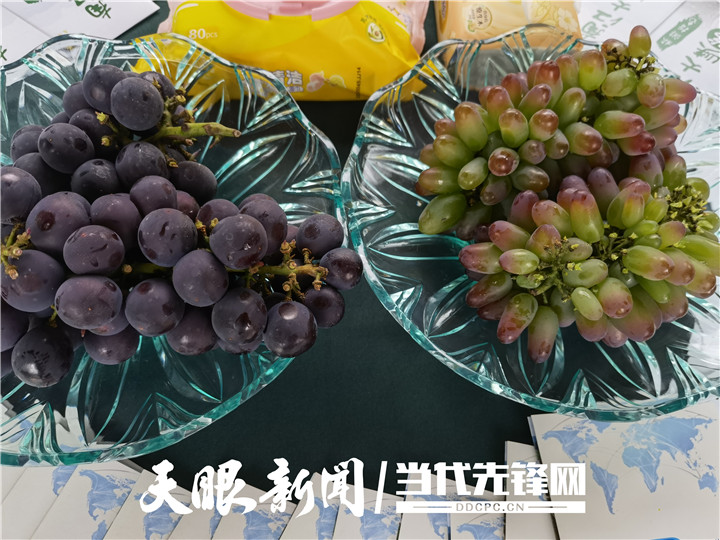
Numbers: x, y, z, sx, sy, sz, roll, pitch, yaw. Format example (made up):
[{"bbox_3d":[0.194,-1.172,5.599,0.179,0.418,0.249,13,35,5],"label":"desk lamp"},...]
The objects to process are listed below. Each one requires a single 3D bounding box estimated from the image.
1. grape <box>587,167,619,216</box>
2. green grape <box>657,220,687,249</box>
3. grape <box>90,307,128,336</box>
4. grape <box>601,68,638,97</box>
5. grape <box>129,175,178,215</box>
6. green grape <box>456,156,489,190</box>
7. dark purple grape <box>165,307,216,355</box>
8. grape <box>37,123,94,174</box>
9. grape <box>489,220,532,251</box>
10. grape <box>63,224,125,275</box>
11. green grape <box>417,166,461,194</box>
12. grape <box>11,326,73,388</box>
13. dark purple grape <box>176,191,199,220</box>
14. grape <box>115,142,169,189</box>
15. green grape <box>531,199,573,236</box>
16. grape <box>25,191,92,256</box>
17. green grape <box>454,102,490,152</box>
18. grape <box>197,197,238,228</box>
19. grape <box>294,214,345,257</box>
[{"bbox_3d":[0.137,-0.043,0.318,0.016,0.016,0.032,-12,75,-3],"label":"grape"},{"bbox_3d":[0.167,-0.019,0.300,0.019,0.011,0.011,-39,90,18],"label":"green grape"},{"bbox_3d":[-0.149,0.025,0.329,0.026,0.026,0.026,9,65,0],"label":"grape"},{"bbox_3d":[0.155,-0.112,0.335,0.024,0.015,0.015,-30,90,5],"label":"grape"},{"bbox_3d":[-0.123,-0.044,0.334,0.026,0.026,0.026,9,65,0],"label":"grape"},{"bbox_3d":[0.074,-0.063,0.367,0.016,0.016,0.029,42,49,0],"label":"green grape"},{"bbox_3d":[-0.093,0.033,0.308,0.027,0.027,0.027,1,63,-2],"label":"dark purple grape"},{"bbox_3d":[-0.164,-0.068,0.314,0.031,0.028,0.028,28,90,-15],"label":"grape"},{"bbox_3d":[0.082,-0.018,0.305,0.026,0.015,0.015,30,90,-1],"label":"grape"},{"bbox_3d":[-0.134,-0.010,0.282,0.030,0.026,0.026,9,90,-15],"label":"grape"},{"bbox_3d":[0.046,-0.052,0.328,0.027,0.015,0.015,-6,90,-15],"label":"green grape"},{"bbox_3d":[-0.150,0.041,0.266,0.029,0.029,0.029,0,65,-4],"label":"grape"},{"bbox_3d":[-0.097,-0.029,0.296,0.026,0.026,0.026,0,65,-4],"label":"dark purple grape"},{"bbox_3d":[-0.120,-0.057,0.310,0.027,0.028,0.027,1,63,-2],"label":"grape"},{"bbox_3d":[0.104,-0.028,0.304,0.026,0.015,0.015,31,90,-7],"label":"green grape"},{"bbox_3d":[-0.170,-0.027,0.317,0.034,0.032,0.032,9,65,0],"label":"grape"},{"bbox_3d":[0.065,-0.084,0.325,0.018,0.030,0.018,-17,25,0],"label":"green grape"},{"bbox_3d":[-0.080,-0.028,0.315,0.025,0.025,0.025,1,63,-2],"label":"grape"},{"bbox_3d":[-0.022,-0.019,0.311,0.027,0.026,0.026,0,65,-3],"label":"grape"}]

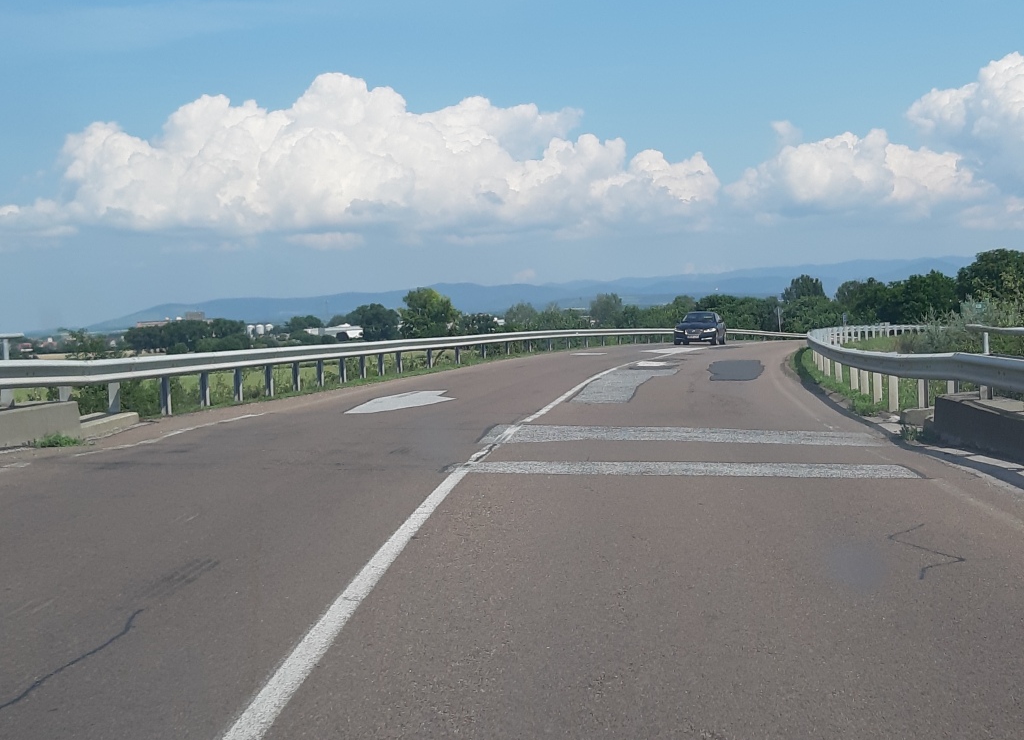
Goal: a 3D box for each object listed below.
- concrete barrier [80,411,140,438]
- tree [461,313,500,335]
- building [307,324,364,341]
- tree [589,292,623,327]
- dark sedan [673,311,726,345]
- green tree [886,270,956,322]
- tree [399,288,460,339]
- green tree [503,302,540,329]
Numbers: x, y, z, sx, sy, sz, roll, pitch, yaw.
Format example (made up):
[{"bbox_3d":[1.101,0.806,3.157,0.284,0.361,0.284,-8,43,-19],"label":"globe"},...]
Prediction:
[{"bbox_3d":[-5.200,0.690,9.950,0.500,0.170,1.500,-1,3,0],"label":"concrete barrier"},{"bbox_3d":[-6.705,-9.046,170.000,8.258,6.385,7.662,-1,3,0],"label":"tree"},{"bbox_3d":[-86.184,-17.823,390.000,27.471,8.789,22.000,-1,3,6],"label":"building"},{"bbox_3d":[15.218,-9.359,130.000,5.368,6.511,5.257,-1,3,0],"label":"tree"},{"bbox_3d":[8.503,-1.860,36.000,1.920,1.460,4.950,0,4,21],"label":"dark sedan"},{"bbox_3d":[41.117,-6.961,80.000,6.707,6.010,6.491,1,4,27],"label":"green tree"},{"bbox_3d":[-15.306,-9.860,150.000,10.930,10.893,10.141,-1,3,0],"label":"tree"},{"bbox_3d":[1.490,-8.852,140.000,6.121,5.960,5.995,-1,3,0],"label":"green tree"}]

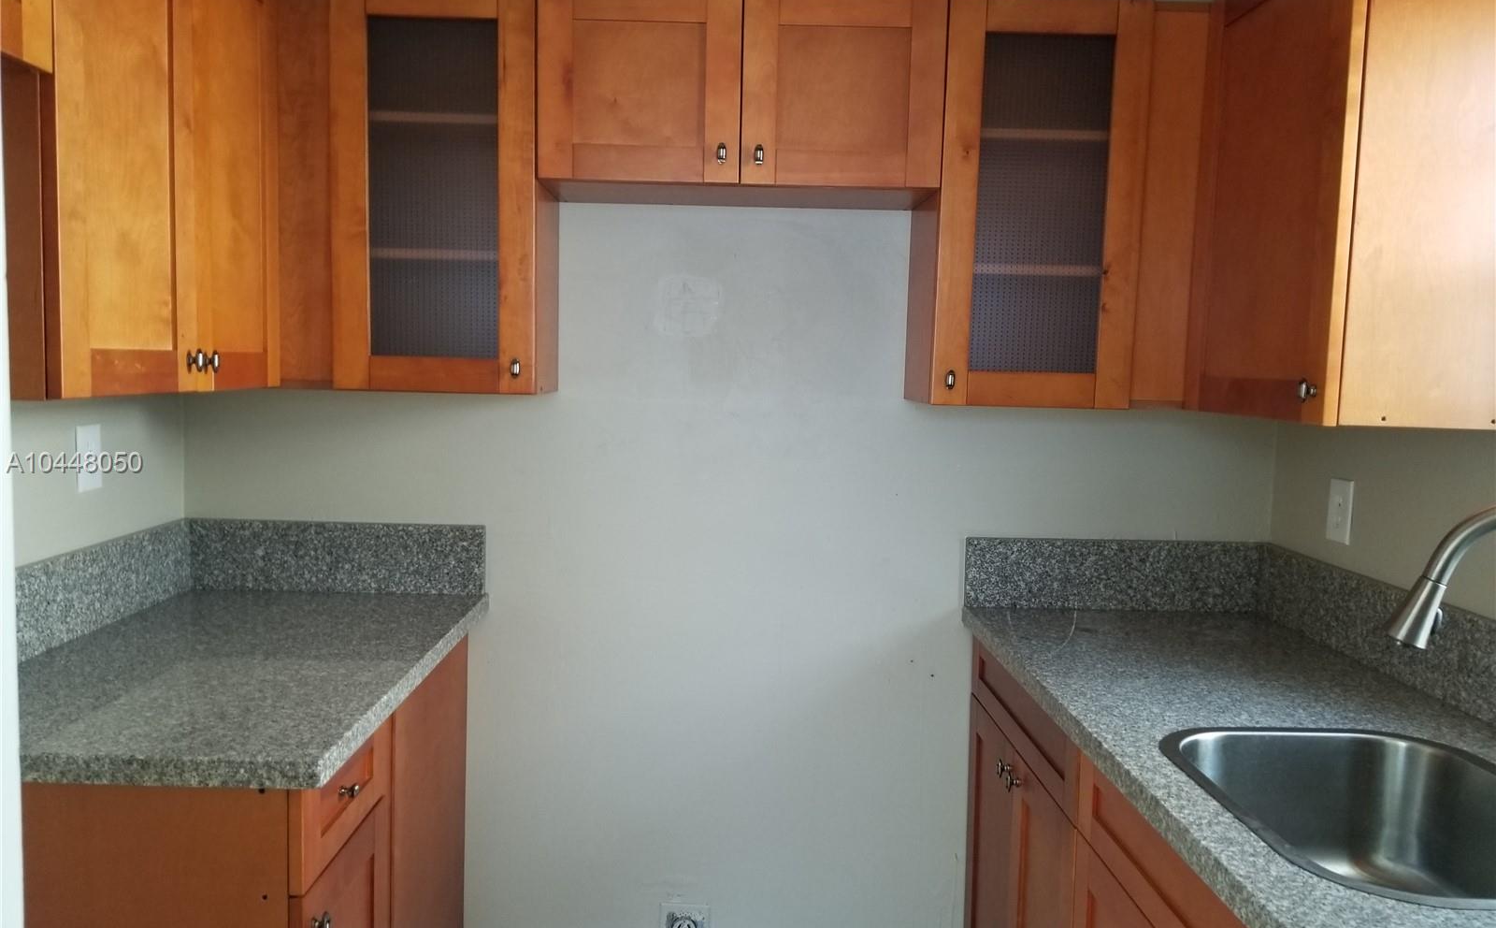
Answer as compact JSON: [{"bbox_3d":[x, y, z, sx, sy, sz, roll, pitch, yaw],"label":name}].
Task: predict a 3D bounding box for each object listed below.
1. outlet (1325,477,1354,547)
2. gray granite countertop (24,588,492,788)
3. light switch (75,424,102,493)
[{"bbox_3d":[1.169,0.093,2.219,0.008,0.119,0.075,1,5,-1],"label":"outlet"},{"bbox_3d":[-0.893,0.345,1.961,0.662,0.036,1.046,1,5,-1],"label":"gray granite countertop"},{"bbox_3d":[-1.214,-0.010,2.073,0.008,0.118,0.073,1,5,-1],"label":"light switch"}]

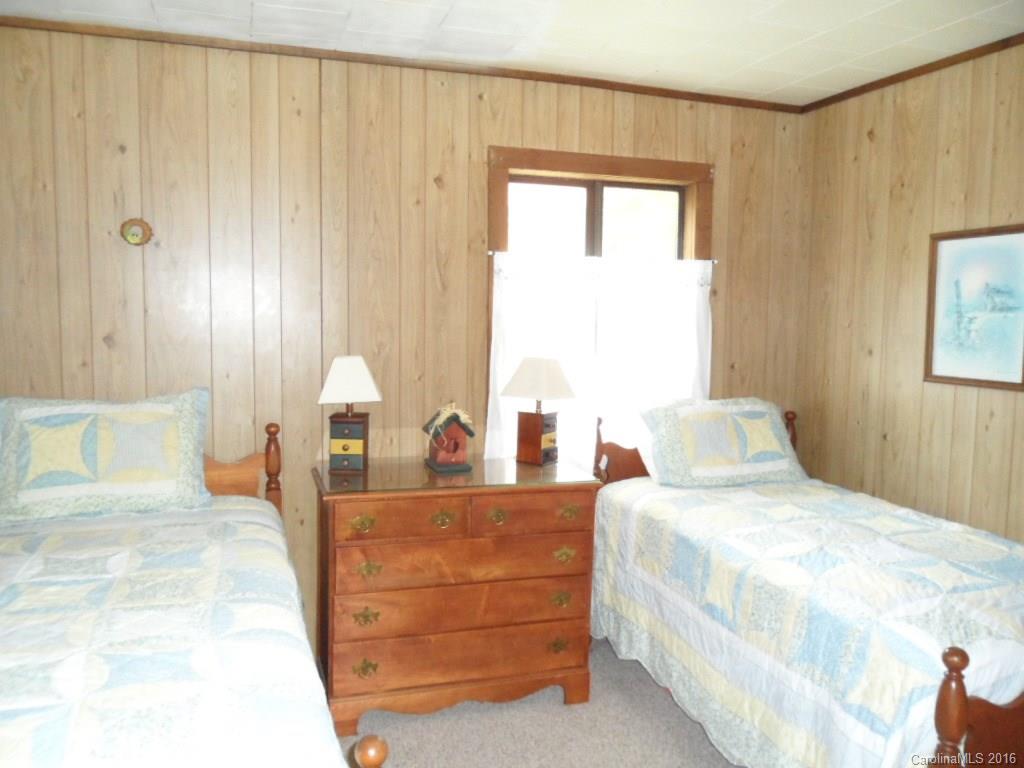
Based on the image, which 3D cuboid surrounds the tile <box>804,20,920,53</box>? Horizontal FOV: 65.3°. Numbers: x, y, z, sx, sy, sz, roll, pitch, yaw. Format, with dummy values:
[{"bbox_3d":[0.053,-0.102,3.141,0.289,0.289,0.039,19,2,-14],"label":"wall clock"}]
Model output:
[{"bbox_3d":[1.190,-1.187,2.718,0.300,0.020,0.300,-1,7,-18],"label":"tile"}]

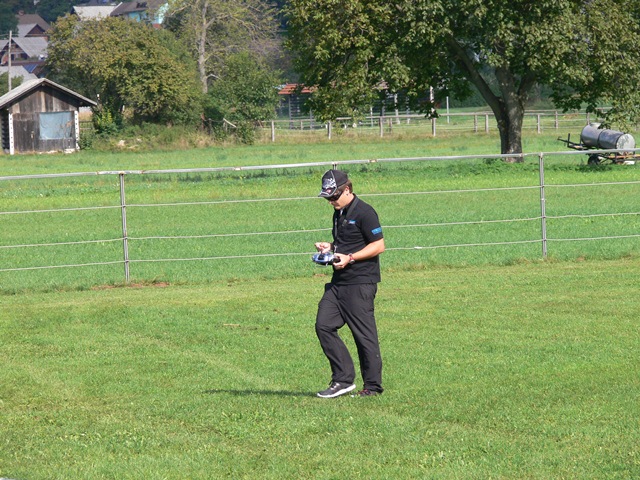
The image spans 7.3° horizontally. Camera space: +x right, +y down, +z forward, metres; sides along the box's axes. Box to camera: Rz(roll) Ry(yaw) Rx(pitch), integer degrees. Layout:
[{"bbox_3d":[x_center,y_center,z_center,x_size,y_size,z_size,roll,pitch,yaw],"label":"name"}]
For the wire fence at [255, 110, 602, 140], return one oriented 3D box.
[{"bbox_3d":[5.879,-6.234,275.000,18.700,1.200,0.150,-3,2,0],"label":"wire fence"}]

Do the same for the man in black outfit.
[{"bbox_3d":[0.228,0.336,38.800,0.500,1.740,0.520,-4,2,-30],"label":"man in black outfit"}]

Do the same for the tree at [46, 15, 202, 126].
[{"bbox_3d":[-11.079,-9.266,285.000,8.800,7.000,8.200,-3,2,0],"label":"tree"}]

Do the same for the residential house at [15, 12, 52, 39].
[{"bbox_3d":[-56.772,-41.262,1000.000,10.000,9.000,10.000,-3,2,-24],"label":"residential house"}]

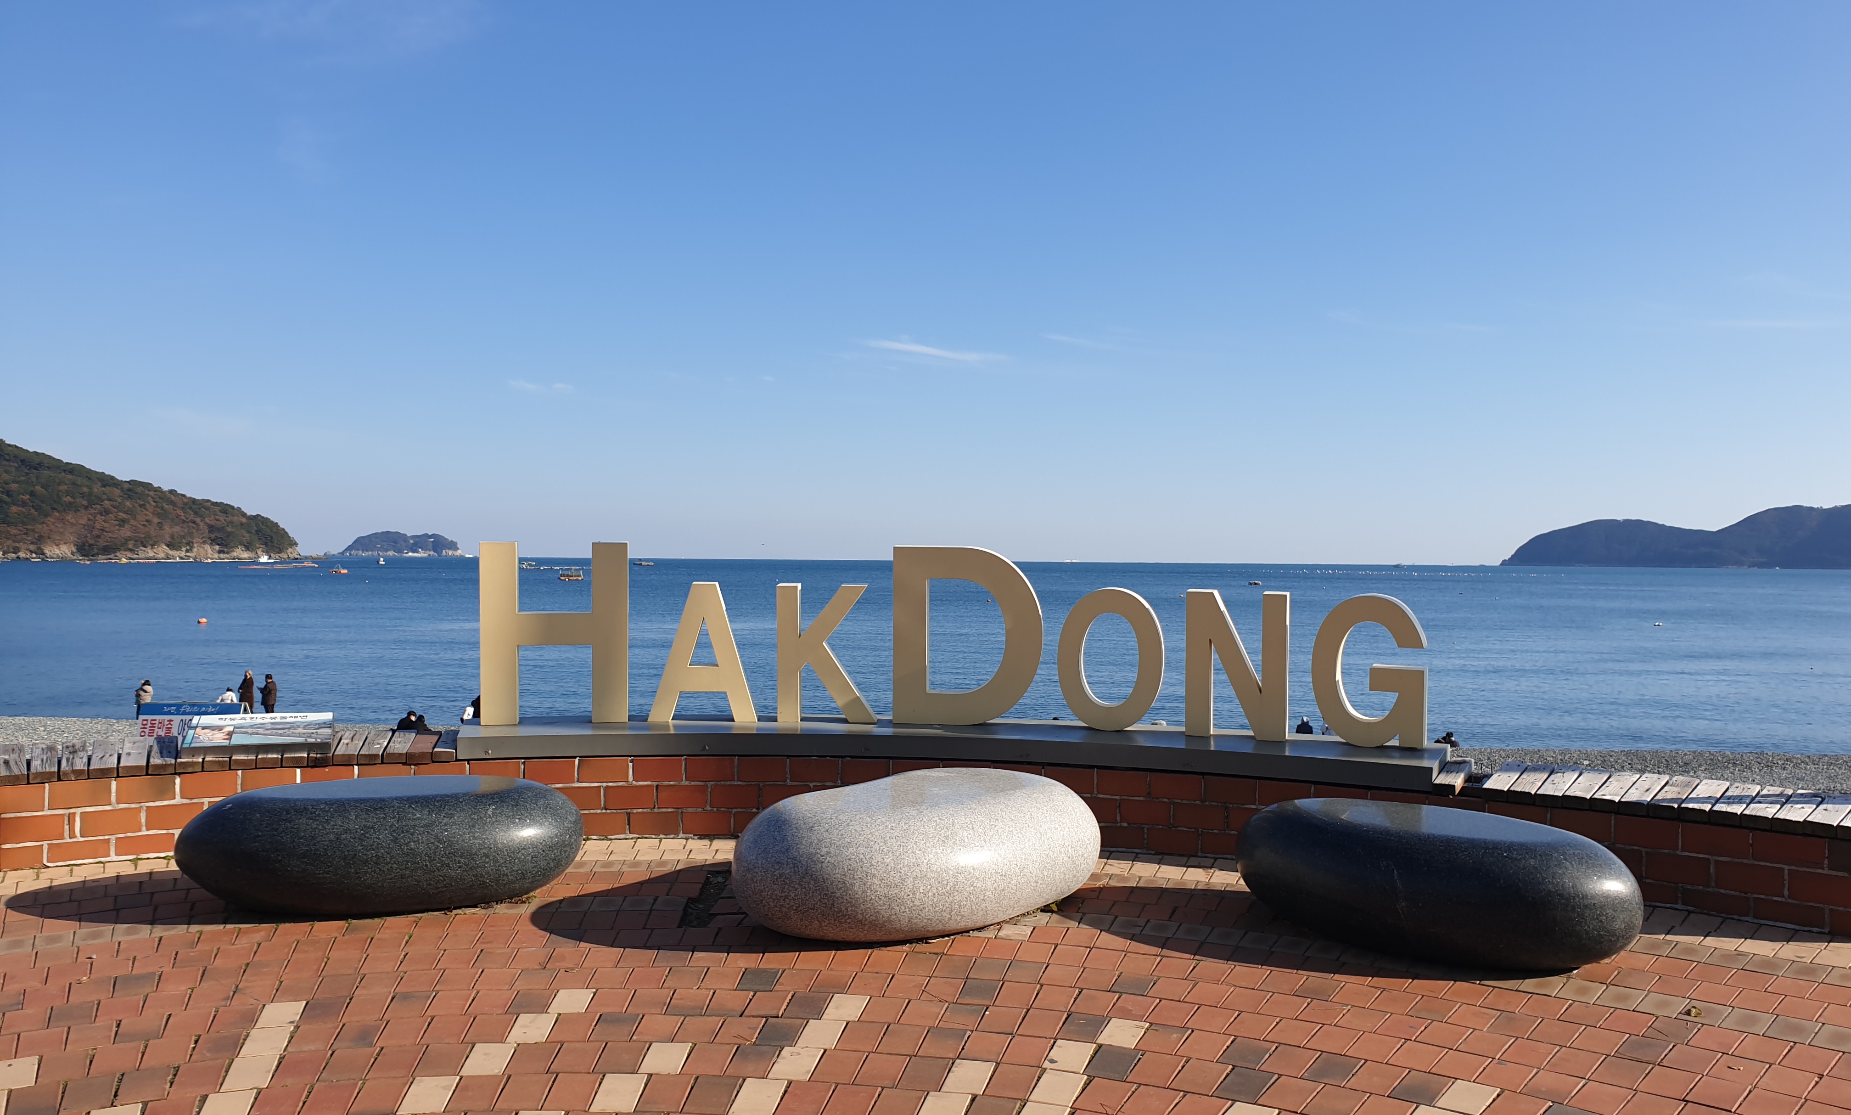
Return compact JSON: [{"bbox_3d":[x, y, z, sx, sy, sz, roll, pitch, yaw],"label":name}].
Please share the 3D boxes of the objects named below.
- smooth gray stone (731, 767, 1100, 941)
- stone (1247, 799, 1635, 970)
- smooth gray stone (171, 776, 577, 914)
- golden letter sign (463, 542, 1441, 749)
[{"bbox_3d":[-0.002,1.085,5.278,1.579,0.489,0.946,1,0,-44],"label":"smooth gray stone"},{"bbox_3d":[1.767,1.117,4.923,0.866,0.442,1.426,0,0,-42],"label":"stone"},{"bbox_3d":[-2.072,1.084,5.350,1.473,0.468,0.926,0,0,-4],"label":"smooth gray stone"},{"bbox_3d":[0.058,0.388,6.754,4.500,0.893,0.580,0,0,9],"label":"golden letter sign"}]

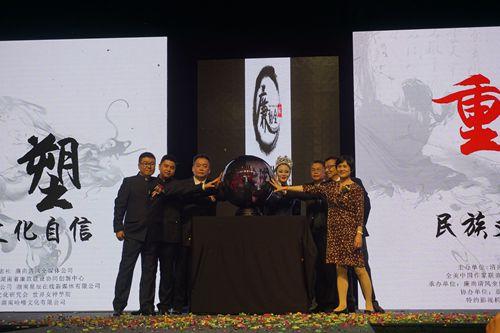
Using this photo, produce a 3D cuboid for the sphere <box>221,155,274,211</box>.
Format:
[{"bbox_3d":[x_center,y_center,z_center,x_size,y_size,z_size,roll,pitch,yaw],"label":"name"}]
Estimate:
[{"bbox_3d":[-0.020,0.172,10.600,0.575,0.585,0.575,0,-7,0],"label":"sphere"}]

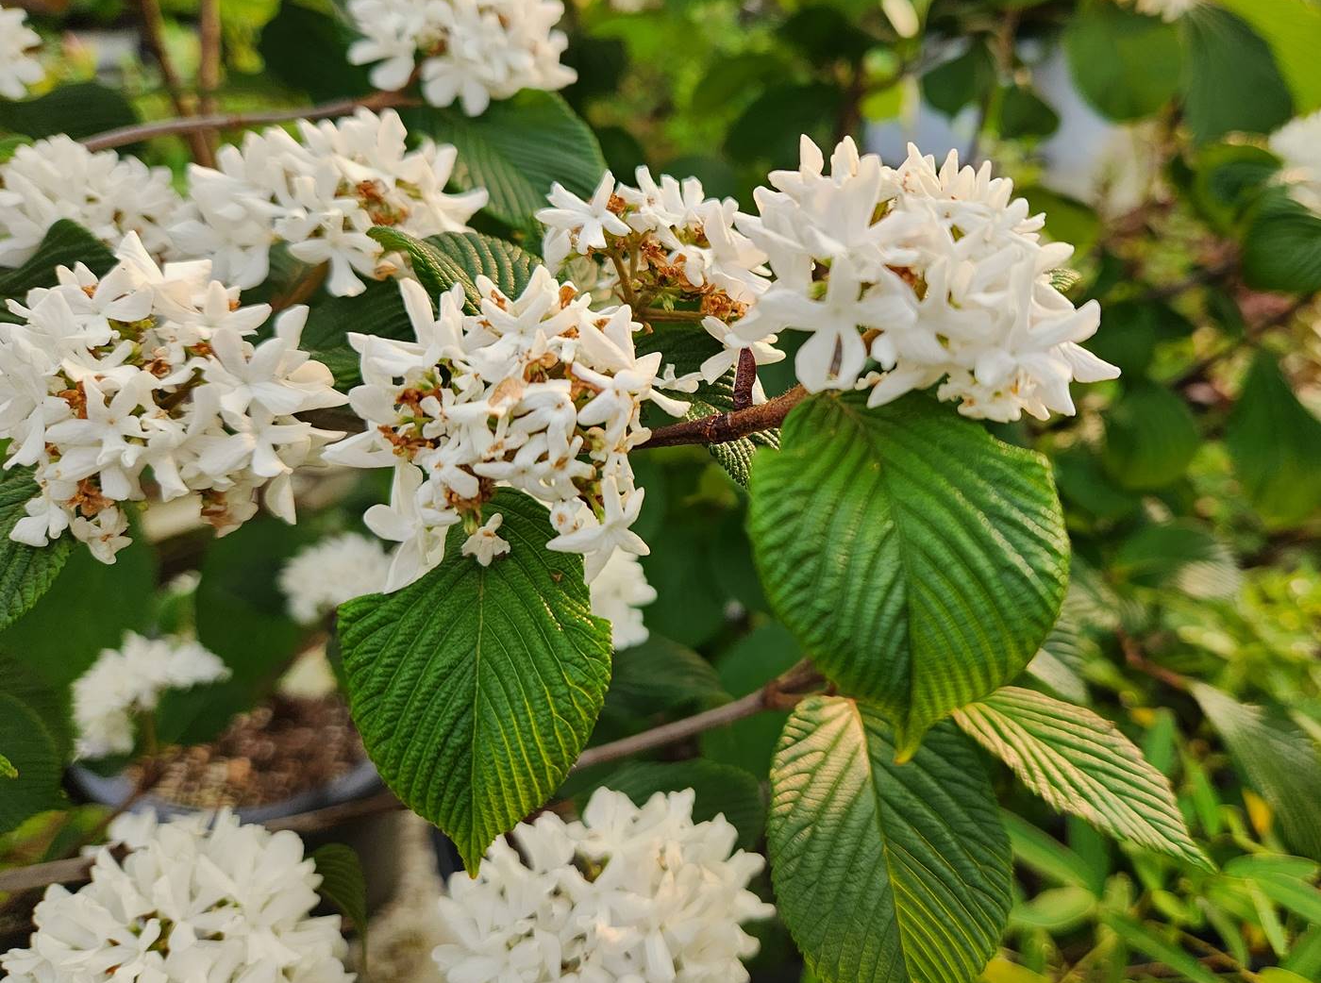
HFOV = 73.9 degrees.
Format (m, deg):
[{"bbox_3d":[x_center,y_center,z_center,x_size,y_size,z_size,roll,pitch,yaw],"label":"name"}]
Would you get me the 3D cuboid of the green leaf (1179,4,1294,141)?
[{"bbox_3d":[0.347,-0.251,0.530,0.068,0.083,0.025,2,20,6],"label":"green leaf"}]

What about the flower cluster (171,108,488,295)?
[{"bbox_3d":[-0.107,-0.096,0.300,0.100,0.055,0.072,-5,16,-17],"label":"flower cluster"}]

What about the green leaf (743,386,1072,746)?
[{"bbox_3d":[0.059,0.021,0.230,0.076,0.093,0.025,-10,-19,4],"label":"green leaf"}]

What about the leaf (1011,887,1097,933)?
[{"bbox_3d":[0.259,0.276,0.580,0.056,0.016,0.030,0,15,0],"label":"leaf"}]

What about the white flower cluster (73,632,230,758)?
[{"bbox_3d":[-0.279,0.110,0.490,0.078,0.058,0.068,-7,17,-24],"label":"white flower cluster"}]

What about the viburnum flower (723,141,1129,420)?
[{"bbox_3d":[0.069,-0.055,0.230,0.100,0.073,0.080,0,20,0],"label":"viburnum flower"}]

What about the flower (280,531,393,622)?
[{"bbox_3d":[-0.181,0.047,0.510,0.074,0.053,0.066,-5,16,-17],"label":"flower"}]

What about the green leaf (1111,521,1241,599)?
[{"bbox_3d":[0.337,0.044,0.580,0.083,0.034,0.050,6,16,22],"label":"green leaf"}]

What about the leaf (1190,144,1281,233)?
[{"bbox_3d":[0.360,-0.190,0.550,0.056,0.056,0.025,2,20,6],"label":"leaf"}]

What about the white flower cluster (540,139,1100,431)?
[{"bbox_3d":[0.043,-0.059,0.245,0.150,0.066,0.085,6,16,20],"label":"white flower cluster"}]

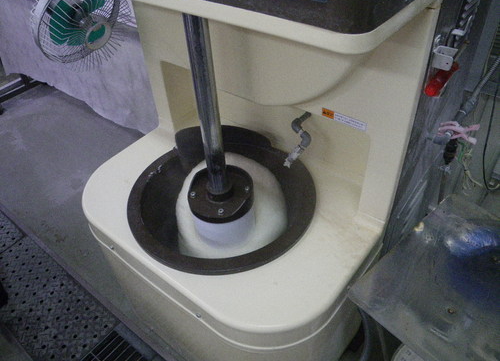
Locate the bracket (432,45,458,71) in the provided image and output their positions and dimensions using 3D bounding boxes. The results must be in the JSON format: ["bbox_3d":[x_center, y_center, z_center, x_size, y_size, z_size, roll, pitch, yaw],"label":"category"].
[{"bbox_3d":[0.393,-0.245,0.814,0.036,0.031,0.036,26,48,31],"label":"bracket"}]

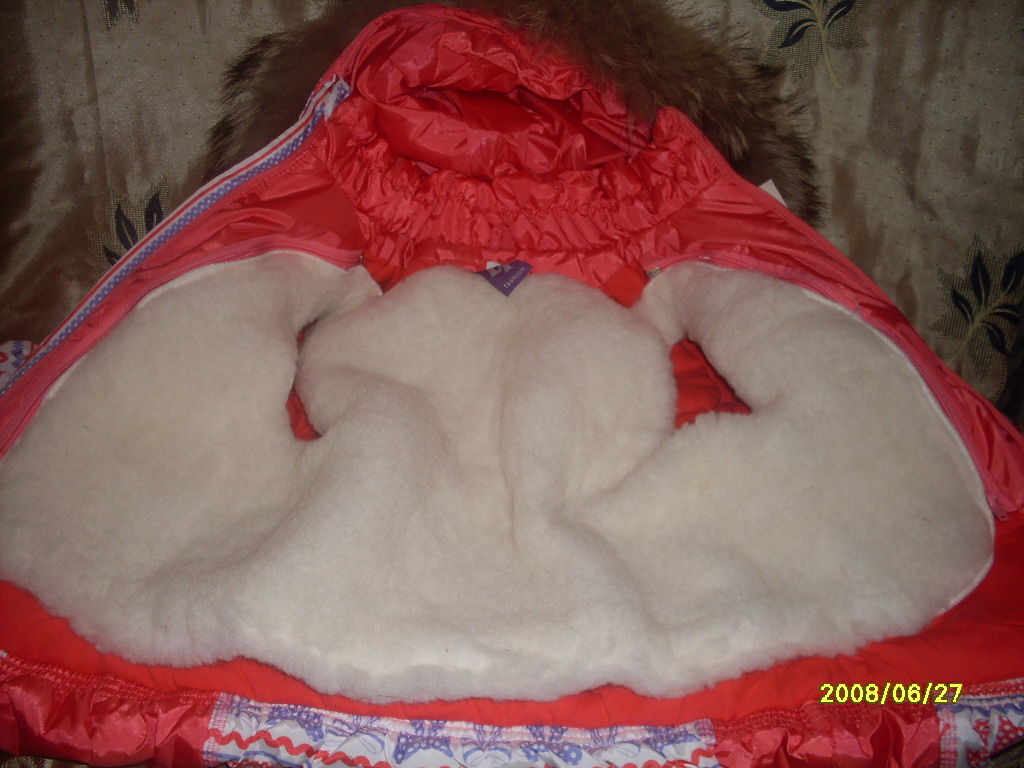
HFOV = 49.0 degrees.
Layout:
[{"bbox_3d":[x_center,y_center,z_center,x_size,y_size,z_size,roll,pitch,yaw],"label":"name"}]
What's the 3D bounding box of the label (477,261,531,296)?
[{"bbox_3d":[-0.006,-0.087,0.870,0.035,0.008,0.034,34,71,12],"label":"label"}]

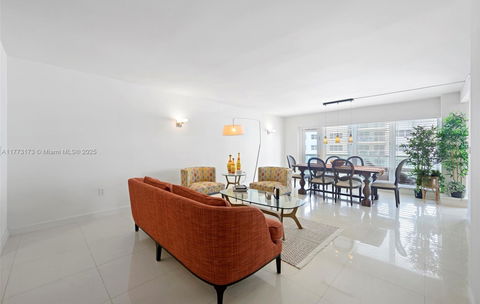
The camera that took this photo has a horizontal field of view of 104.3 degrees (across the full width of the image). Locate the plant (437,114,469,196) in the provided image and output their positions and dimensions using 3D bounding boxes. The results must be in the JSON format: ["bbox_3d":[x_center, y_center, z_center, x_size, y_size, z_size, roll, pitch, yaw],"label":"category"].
[{"bbox_3d":[4.522,0.055,3.973,0.520,1.780,0.520,0,1,44],"label":"plant"}]

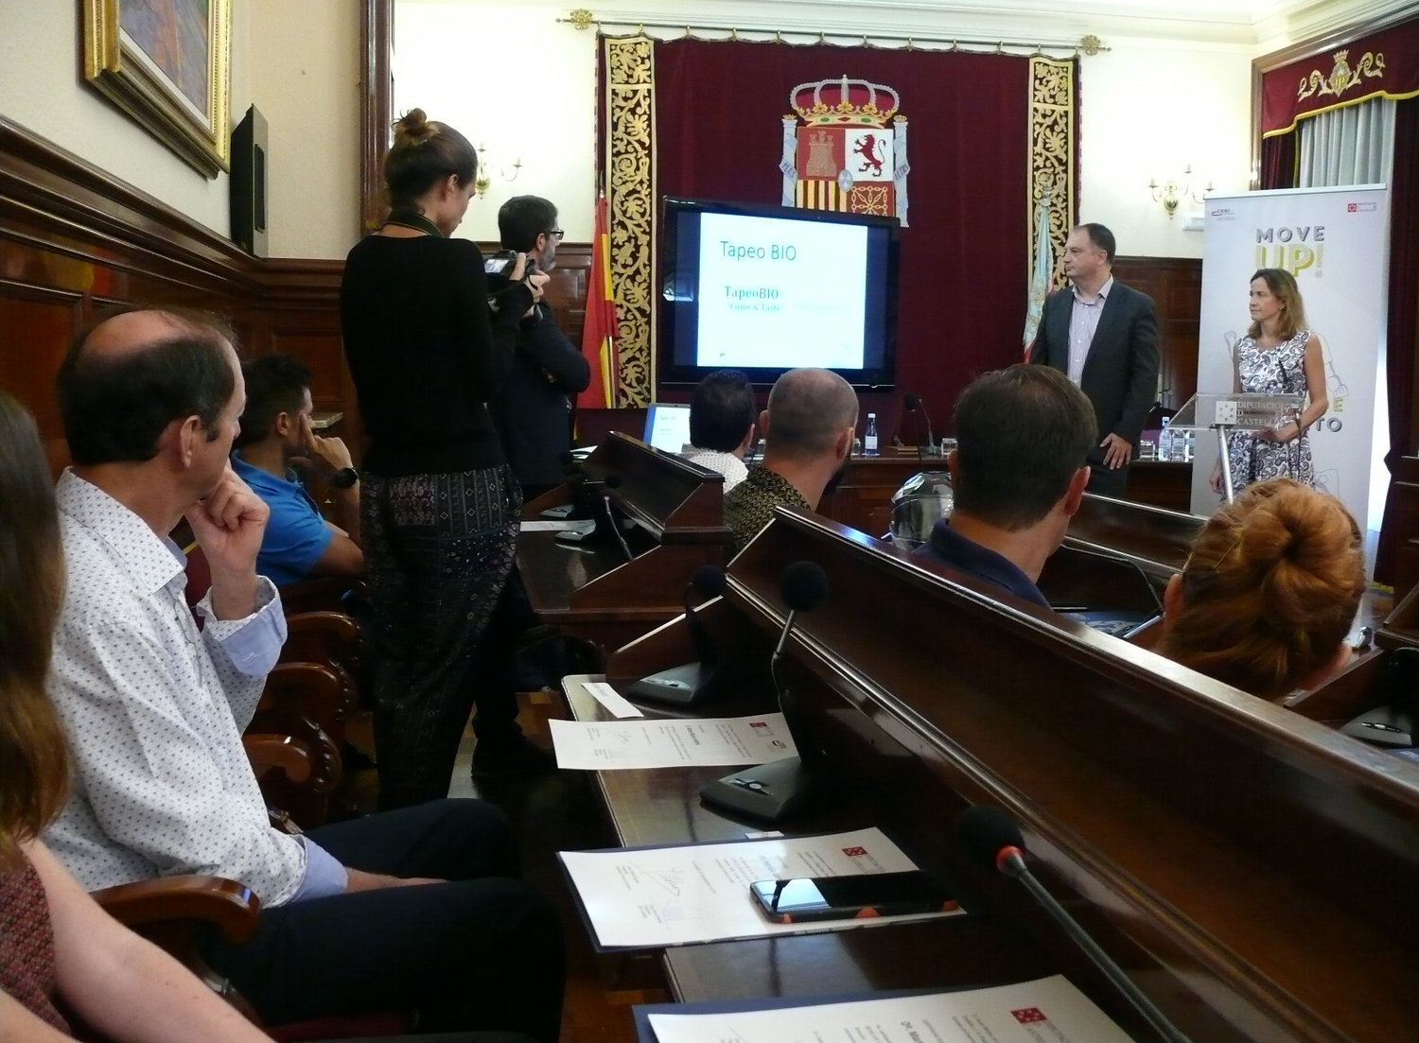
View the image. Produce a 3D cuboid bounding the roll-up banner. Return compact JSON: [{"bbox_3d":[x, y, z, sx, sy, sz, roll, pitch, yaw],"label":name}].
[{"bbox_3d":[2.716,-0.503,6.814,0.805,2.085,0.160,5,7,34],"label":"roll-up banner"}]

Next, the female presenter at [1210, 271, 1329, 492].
[{"bbox_3d":[2.335,-0.217,6.017,0.460,1.669,0.320,5,7,35],"label":"female presenter"}]

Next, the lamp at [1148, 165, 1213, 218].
[{"bbox_3d":[2.787,-1.953,8.497,0.360,0.300,0.240,0,6,-10],"label":"lamp"}]

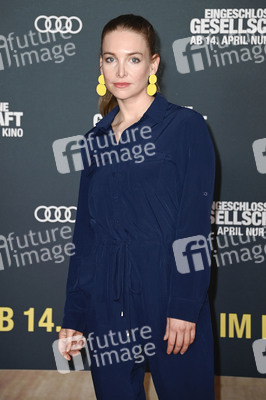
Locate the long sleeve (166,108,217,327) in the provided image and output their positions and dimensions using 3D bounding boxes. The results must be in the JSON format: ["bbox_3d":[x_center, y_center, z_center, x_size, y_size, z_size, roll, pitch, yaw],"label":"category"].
[{"bbox_3d":[0.151,0.043,3.870,0.120,0.560,0.140,6,7,25],"label":"long sleeve"}]

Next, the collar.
[{"bbox_3d":[-0.004,-0.230,3.900,0.185,0.115,0.150,3,7,23],"label":"collar"}]

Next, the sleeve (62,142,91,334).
[{"bbox_3d":[-0.150,0.098,4.040,0.110,0.525,0.135,7,7,28],"label":"sleeve"}]

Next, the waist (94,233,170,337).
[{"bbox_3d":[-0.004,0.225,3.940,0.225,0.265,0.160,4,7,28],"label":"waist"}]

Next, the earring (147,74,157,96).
[{"bbox_3d":[0.053,-0.311,4.070,0.028,0.058,0.007,3,8,-12],"label":"earring"}]

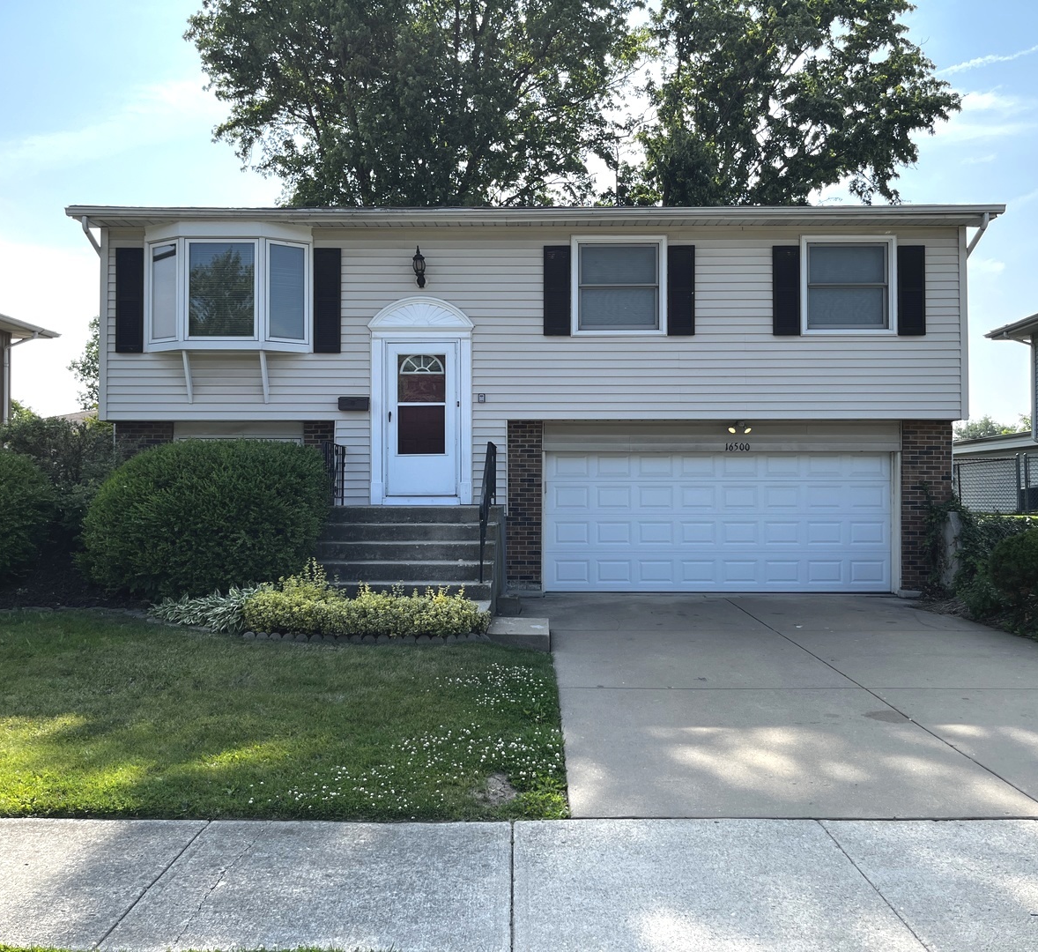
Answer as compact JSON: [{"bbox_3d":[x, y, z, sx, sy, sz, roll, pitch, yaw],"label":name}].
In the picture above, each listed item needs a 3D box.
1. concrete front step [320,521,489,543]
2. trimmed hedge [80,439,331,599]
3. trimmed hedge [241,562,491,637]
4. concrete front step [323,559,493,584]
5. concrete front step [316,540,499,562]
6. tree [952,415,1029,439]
[{"bbox_3d":[-1.310,0.687,11.115,2.140,0.200,0.290,0,-1,0],"label":"concrete front step"},{"bbox_3d":[-3.710,0.487,11.375,2.980,1.840,2.450,0,-1,0],"label":"trimmed hedge"},{"bbox_3d":[-1.550,1.273,9.760,2.540,0.650,0.780,0,-1,0],"label":"trimmed hedge"},{"bbox_3d":[-1.325,1.077,10.555,2.110,0.200,0.290,0,-1,0],"label":"concrete front step"},{"bbox_3d":[-1.317,0.882,10.835,2.125,0.200,0.290,0,-1,0],"label":"concrete front step"},{"bbox_3d":[29.800,-0.578,60.250,6.400,6.350,6.500,0,-1,0],"label":"tree"}]

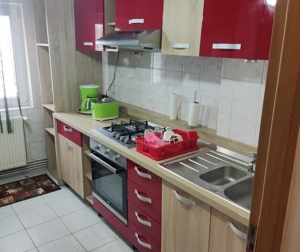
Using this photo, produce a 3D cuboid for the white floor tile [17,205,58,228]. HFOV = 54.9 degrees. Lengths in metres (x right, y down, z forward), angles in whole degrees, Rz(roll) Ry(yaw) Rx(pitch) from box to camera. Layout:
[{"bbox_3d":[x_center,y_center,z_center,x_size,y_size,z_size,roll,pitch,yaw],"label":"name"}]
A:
[{"bbox_3d":[-1.090,0.867,2.790,0.302,0.012,0.304,-10,19,-37],"label":"white floor tile"}]

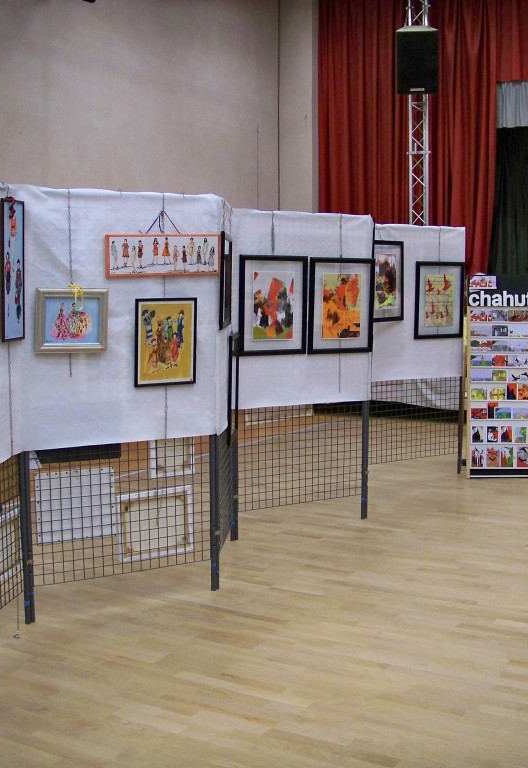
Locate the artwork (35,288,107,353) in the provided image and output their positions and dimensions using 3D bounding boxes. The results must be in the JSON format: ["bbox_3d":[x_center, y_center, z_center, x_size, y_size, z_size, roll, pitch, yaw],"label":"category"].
[{"bbox_3d":[-0.882,-0.290,4.475,0.350,0.293,0.030,-4,6,-32],"label":"artwork"}]

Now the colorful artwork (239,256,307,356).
[{"bbox_3d":[0.062,-0.475,5.960,0.495,0.605,0.030,-3,7,-32],"label":"colorful artwork"}]

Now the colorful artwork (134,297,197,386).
[{"bbox_3d":[-0.475,-0.204,4.752,0.334,0.422,0.025,-4,6,-32],"label":"colorful artwork"}]

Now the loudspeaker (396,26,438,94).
[{"bbox_3d":[1.766,-3.727,11.265,0.480,0.720,0.450,1,24,8],"label":"loudspeaker"}]

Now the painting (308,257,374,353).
[{"bbox_3d":[0.499,-0.496,6.235,0.505,0.605,0.030,-3,7,-32],"label":"painting"}]

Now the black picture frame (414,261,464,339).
[{"bbox_3d":[1.437,-0.682,7.973,0.510,0.620,0.030,-3,6,-29],"label":"black picture frame"}]

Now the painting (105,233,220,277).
[{"bbox_3d":[-0.481,-0.617,4.705,0.620,0.201,0.025,-4,6,-32],"label":"painting"}]

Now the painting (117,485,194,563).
[{"bbox_3d":[-0.538,0.696,4.861,0.405,0.333,0.025,-4,6,-32],"label":"painting"}]

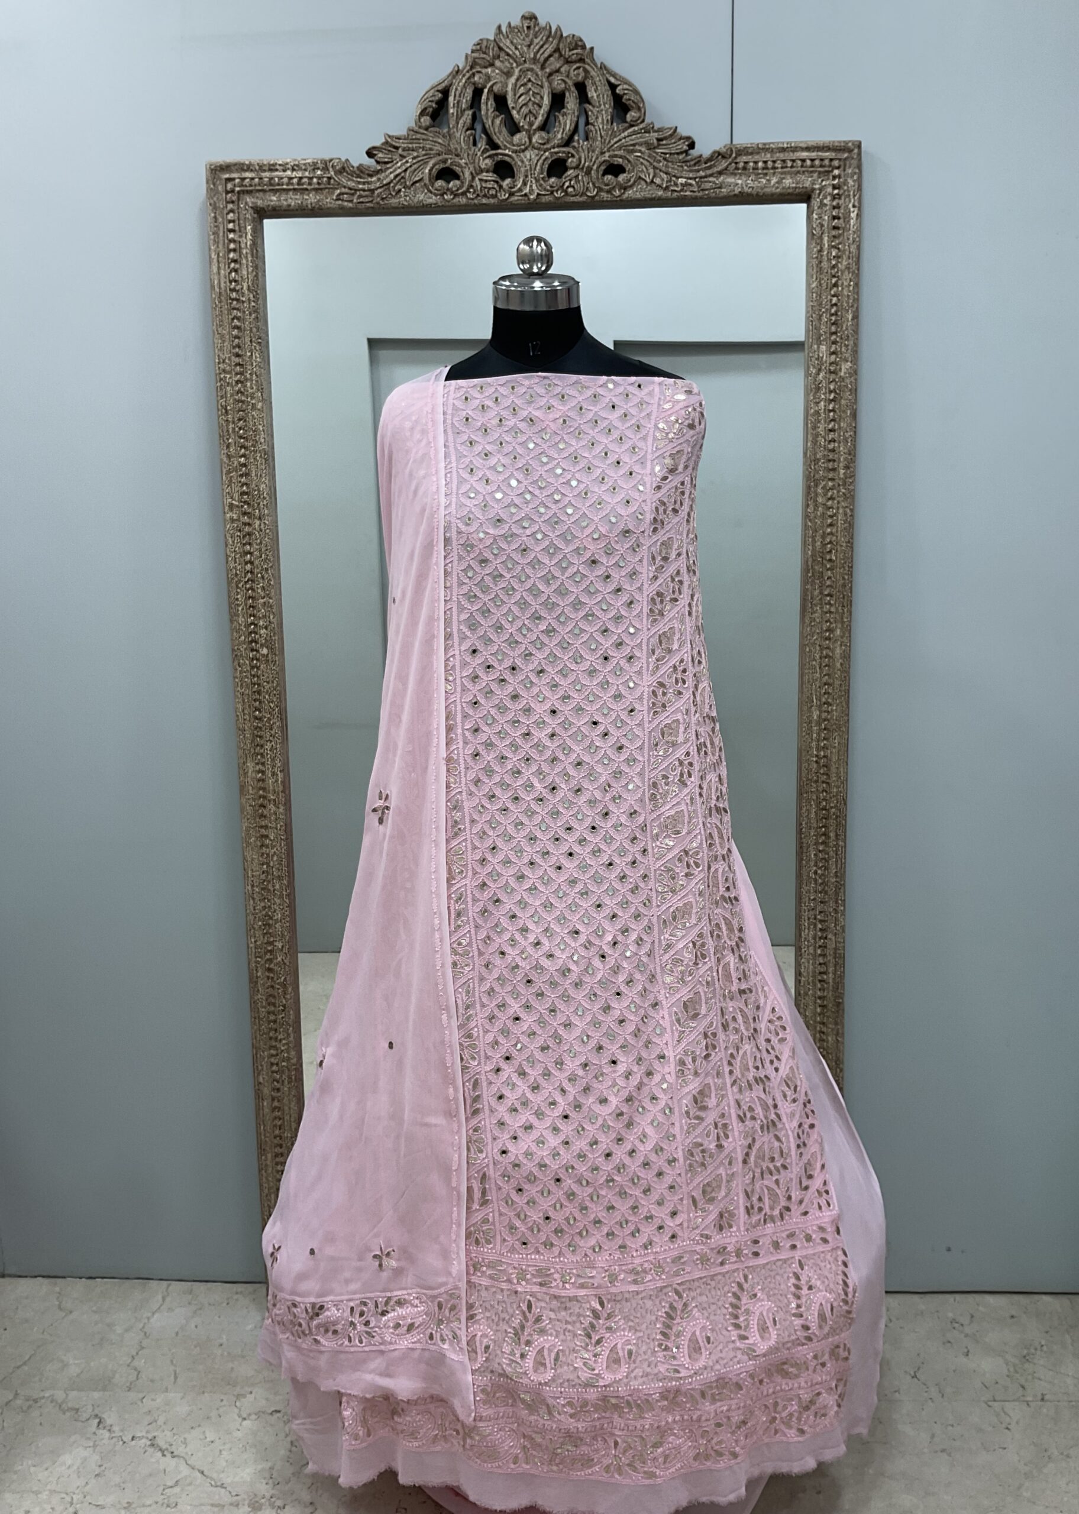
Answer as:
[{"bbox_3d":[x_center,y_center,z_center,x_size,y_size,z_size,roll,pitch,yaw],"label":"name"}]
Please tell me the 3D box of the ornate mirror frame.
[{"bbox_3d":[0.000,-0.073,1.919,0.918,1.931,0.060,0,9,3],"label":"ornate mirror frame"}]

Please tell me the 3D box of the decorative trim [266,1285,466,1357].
[{"bbox_3d":[-0.227,0.739,1.660,0.265,0.085,0.060,0,11,7],"label":"decorative trim"}]

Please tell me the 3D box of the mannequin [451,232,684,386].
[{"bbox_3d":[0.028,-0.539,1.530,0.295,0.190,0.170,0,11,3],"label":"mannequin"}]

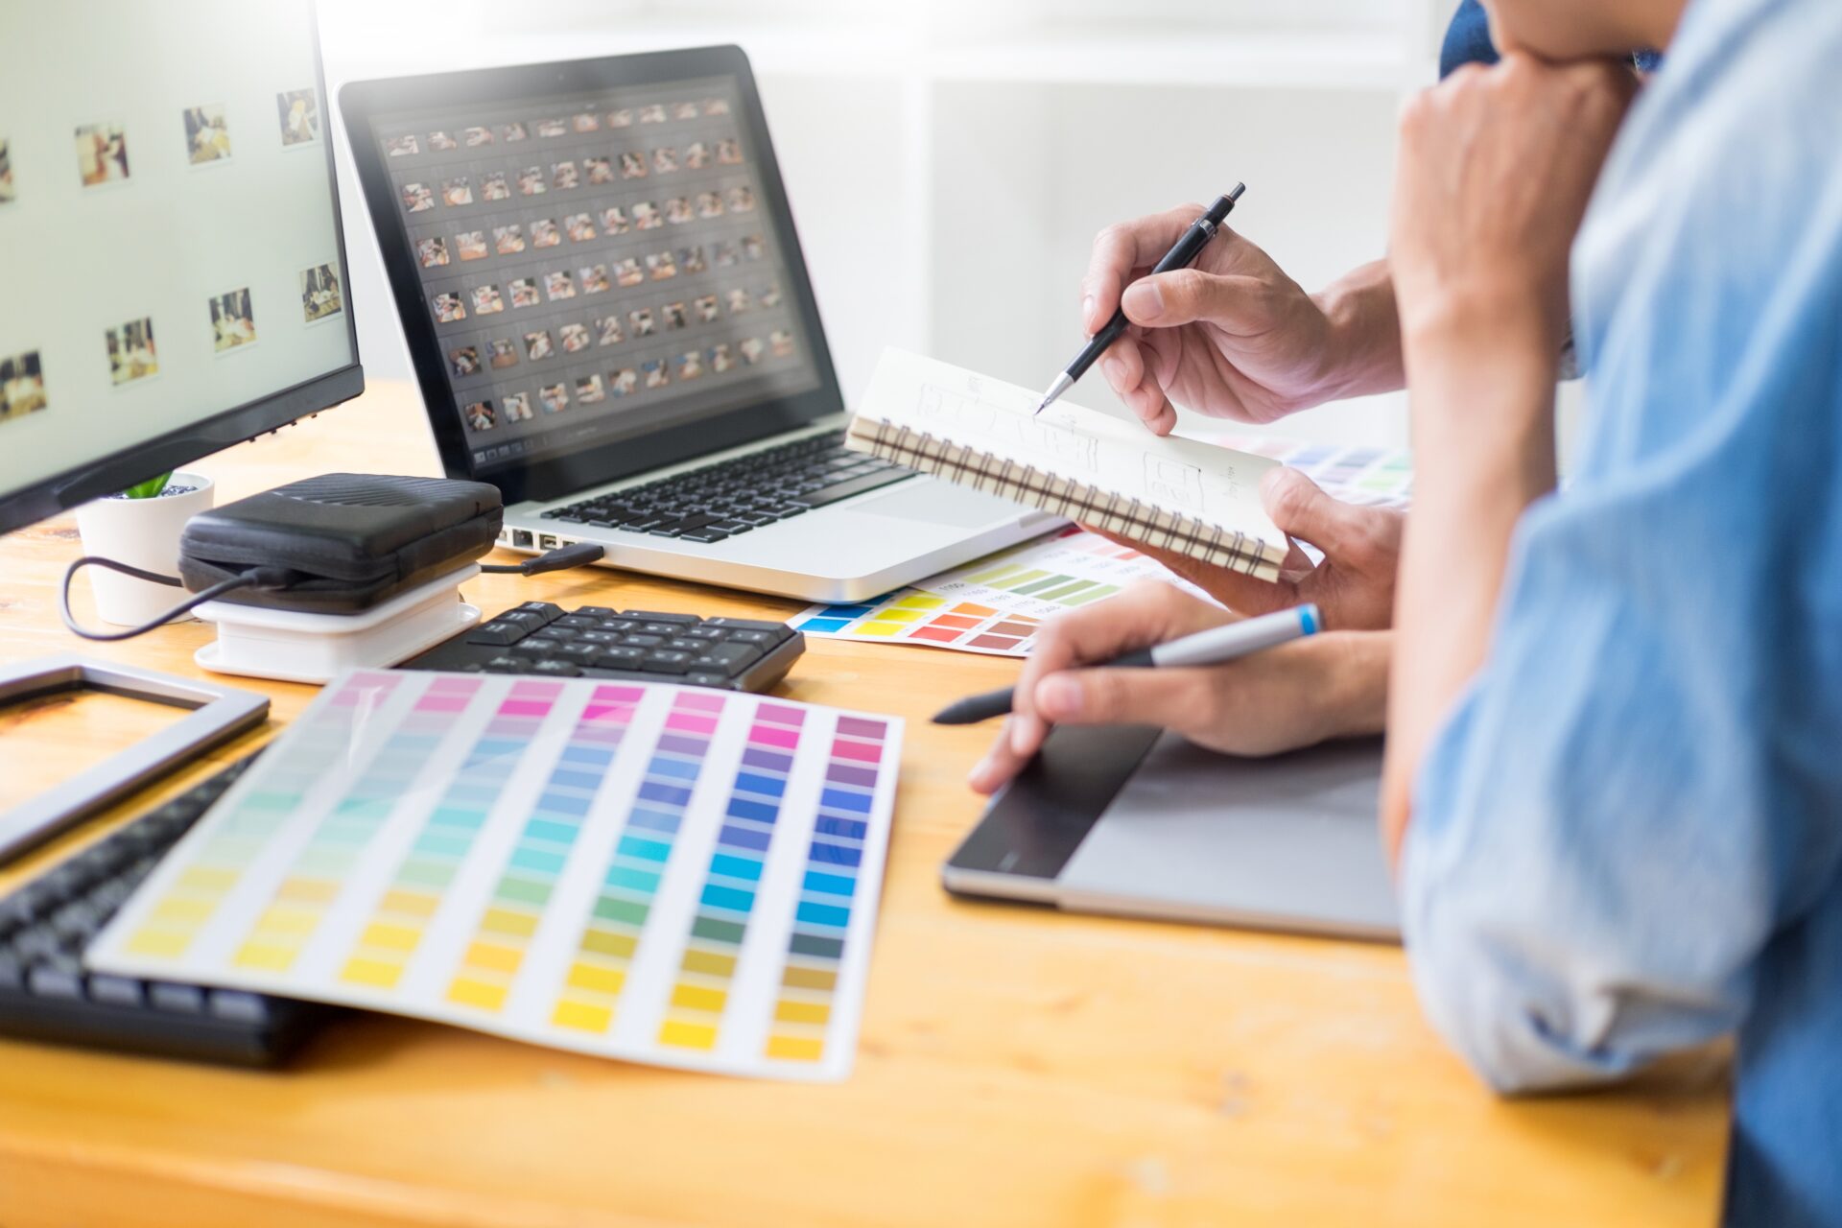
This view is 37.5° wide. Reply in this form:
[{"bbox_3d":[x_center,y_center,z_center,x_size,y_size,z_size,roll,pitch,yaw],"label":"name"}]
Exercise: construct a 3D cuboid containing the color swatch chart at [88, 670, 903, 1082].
[{"bbox_3d":[-0.116,0.069,0.870,0.210,0.014,0.297,7,16,0],"label":"color swatch chart"}]

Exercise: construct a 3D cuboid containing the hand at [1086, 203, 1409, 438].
[{"bbox_3d":[0.134,-0.124,1.145,0.140,0.085,0.085,-8,17,-16],"label":"hand"}]

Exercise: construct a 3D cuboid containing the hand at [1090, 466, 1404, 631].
[{"bbox_3d":[0.139,-0.029,1.125,0.150,0.058,0.090,8,16,-5],"label":"hand"}]

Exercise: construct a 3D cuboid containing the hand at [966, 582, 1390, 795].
[{"bbox_3d":[0.092,0.025,0.970,0.155,0.062,0.085,-6,16,-19],"label":"hand"}]

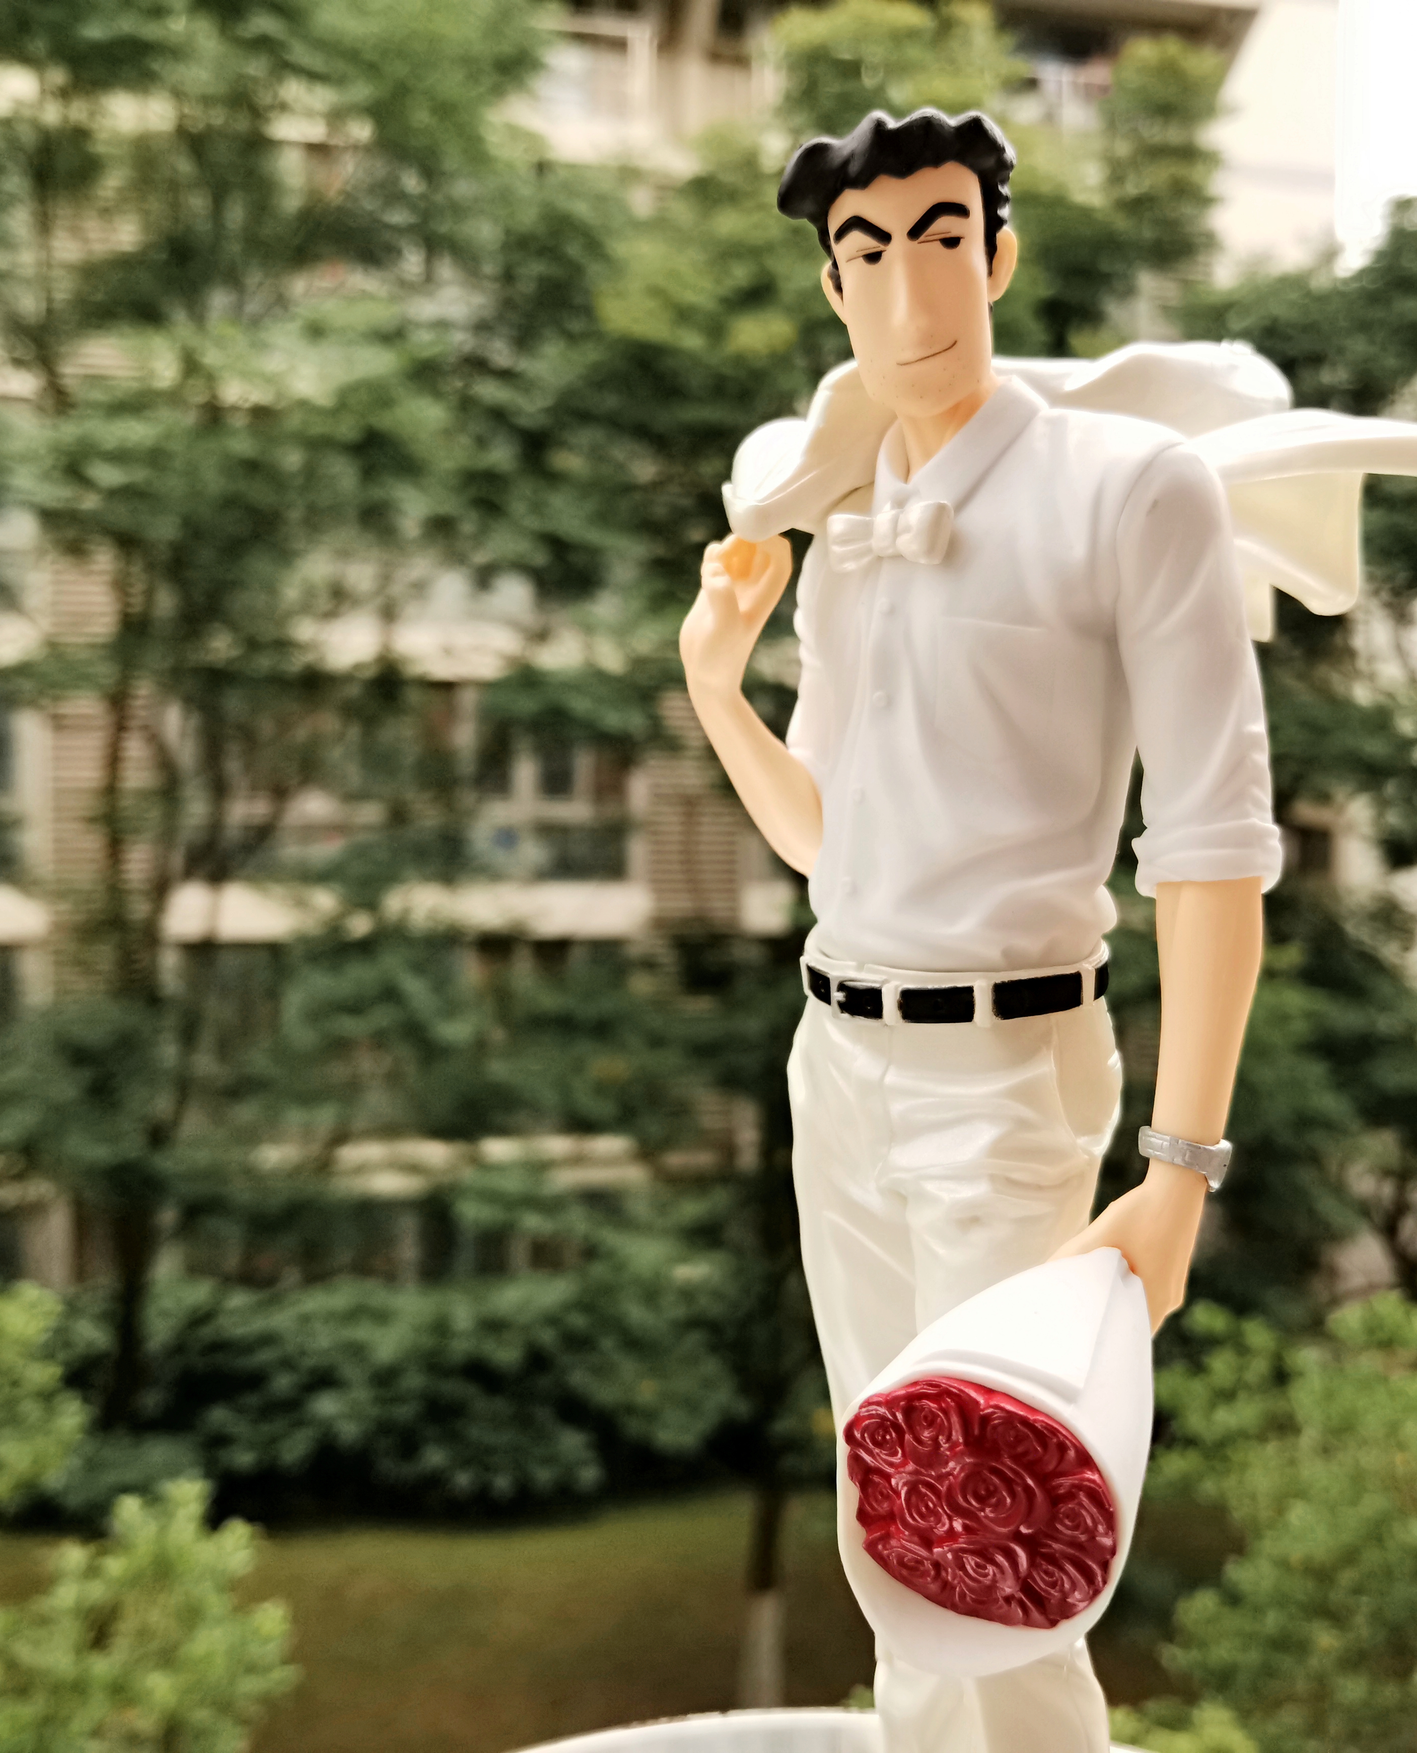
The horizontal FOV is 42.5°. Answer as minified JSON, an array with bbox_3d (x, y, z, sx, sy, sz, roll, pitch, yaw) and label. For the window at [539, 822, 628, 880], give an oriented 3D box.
[{"bbox_3d":[-1.400,-0.286,20.400,0.980,0.640,0.100,0,-1,-9],"label":"window"}]

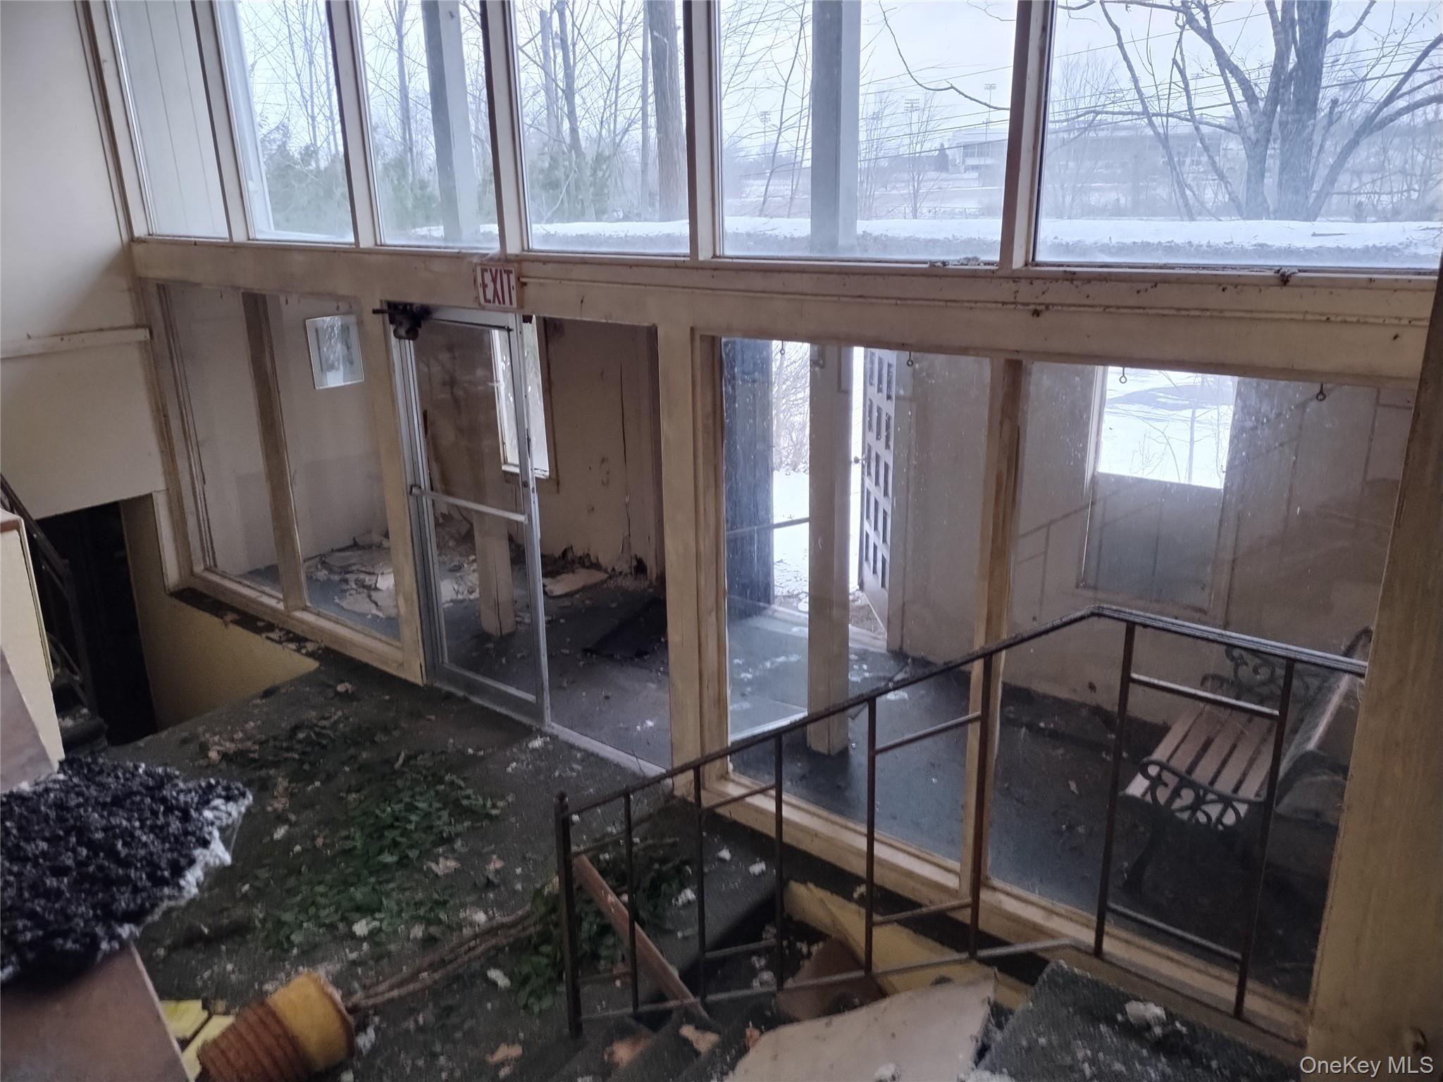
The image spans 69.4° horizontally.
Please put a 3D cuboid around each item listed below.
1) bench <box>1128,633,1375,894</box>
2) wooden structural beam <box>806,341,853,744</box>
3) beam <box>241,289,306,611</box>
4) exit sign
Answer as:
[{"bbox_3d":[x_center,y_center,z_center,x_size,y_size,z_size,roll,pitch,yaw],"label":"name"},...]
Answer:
[{"bbox_3d":[2.211,0.892,4.430,0.642,0.853,1.274,13,22,36],"label":"bench"},{"bbox_3d":[0.519,0.016,5.058,0.145,2.187,0.145,13,22,36],"label":"wooden structural beam"},{"bbox_3d":[-2.844,-0.524,6.680,0.070,2.056,0.130,13,22,36],"label":"beam"},{"bbox_3d":[-1.024,-1.180,4.853,0.273,0.201,0.055,13,22,36],"label":"exit sign"}]

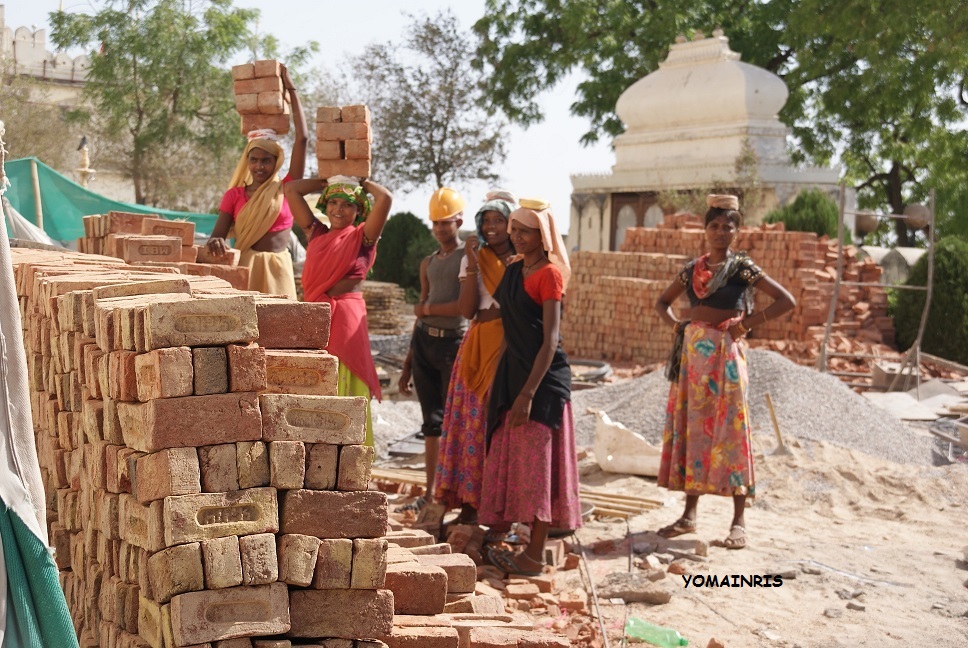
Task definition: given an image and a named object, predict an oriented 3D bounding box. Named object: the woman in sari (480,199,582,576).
[{"bbox_3d":[0.201,0.261,9.350,0.410,1.570,0.460,-2,4,-41],"label":"woman in sari"}]

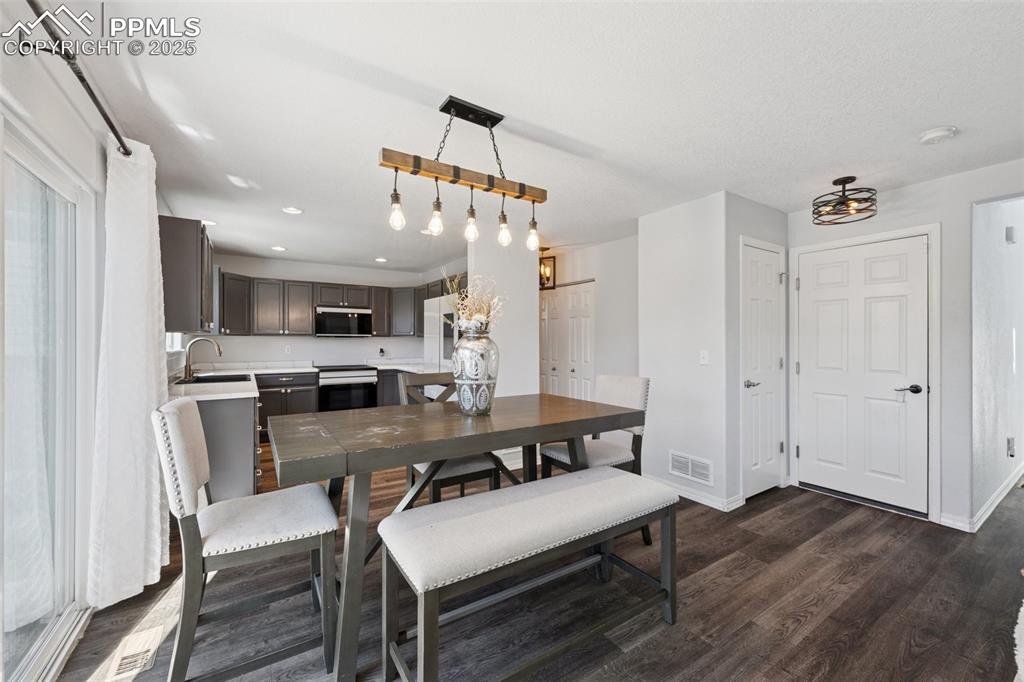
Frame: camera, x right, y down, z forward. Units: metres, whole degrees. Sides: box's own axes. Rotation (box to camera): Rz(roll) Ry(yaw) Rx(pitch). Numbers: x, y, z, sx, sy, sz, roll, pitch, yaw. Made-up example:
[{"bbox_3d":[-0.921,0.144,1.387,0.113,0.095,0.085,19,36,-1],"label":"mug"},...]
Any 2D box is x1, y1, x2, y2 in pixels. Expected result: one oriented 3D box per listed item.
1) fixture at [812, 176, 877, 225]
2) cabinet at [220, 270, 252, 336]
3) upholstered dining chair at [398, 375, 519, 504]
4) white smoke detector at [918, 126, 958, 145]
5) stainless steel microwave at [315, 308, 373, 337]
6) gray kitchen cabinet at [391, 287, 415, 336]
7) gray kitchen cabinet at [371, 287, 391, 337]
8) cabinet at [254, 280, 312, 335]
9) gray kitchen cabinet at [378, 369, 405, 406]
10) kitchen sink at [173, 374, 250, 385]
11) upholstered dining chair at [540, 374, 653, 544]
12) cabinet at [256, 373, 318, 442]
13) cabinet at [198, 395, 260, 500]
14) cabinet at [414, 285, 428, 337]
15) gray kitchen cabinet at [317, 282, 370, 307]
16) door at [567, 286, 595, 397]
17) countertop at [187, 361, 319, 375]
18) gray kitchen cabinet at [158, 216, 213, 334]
[{"bbox_3d":[2.389,-1.024,2.860,0.356,0.265,0.356,0,0,-33],"label":"fixture"},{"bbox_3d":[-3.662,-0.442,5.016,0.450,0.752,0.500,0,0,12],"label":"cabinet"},{"bbox_3d":[-0.390,0.768,2.426,0.460,1.070,0.570,0,0,-33],"label":"upholstered dining chair"},{"bbox_3d":[2.340,-1.122,2.180,0.150,0.040,0.150,0,0,-33],"label":"white smoke detector"},{"bbox_3d":[-2.523,-0.268,5.914,0.767,0.415,0.410,0,0,-33],"label":"stainless steel microwave"},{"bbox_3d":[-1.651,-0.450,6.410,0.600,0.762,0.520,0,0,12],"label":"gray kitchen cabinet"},{"bbox_3d":[-2.102,-0.450,6.249,0.300,0.762,0.330,0,0,-33],"label":"gray kitchen cabinet"},{"bbox_3d":[-3.174,-0.444,5.532,0.754,0.752,0.330,0,0,-33],"label":"cabinet"},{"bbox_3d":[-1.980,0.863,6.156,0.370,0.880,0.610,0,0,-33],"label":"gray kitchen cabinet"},{"bbox_3d":[-2.995,0.488,4.062,0.520,0.210,0.850,0,0,-33],"label":"kitchen sink"},{"bbox_3d":[0.532,0.761,2.554,0.580,1.055,0.455,0,0,-33],"label":"upholstered dining chair"},{"bbox_3d":[-3.091,0.863,5.424,0.750,0.880,0.610,0,0,-33],"label":"cabinet"},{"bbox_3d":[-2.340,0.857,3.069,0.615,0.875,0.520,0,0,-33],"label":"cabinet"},{"bbox_3d":[-1.192,-0.449,5.936,0.320,0.752,0.480,0,0,-33],"label":"cabinet"},{"bbox_3d":[-2.541,-0.646,5.950,0.765,0.352,0.330,0,0,-33],"label":"gray kitchen cabinet"},{"bbox_3d":[0.852,0.293,5.203,0.040,2.010,0.600,0,0,-35],"label":"door"},{"bbox_3d":[-3.344,0.343,5.239,1.375,0.140,0.630,0,0,-33],"label":"countertop"},{"bbox_3d":[-2.492,-0.450,3.017,0.330,0.762,0.860,0,0,-33],"label":"gray kitchen cabinet"}]

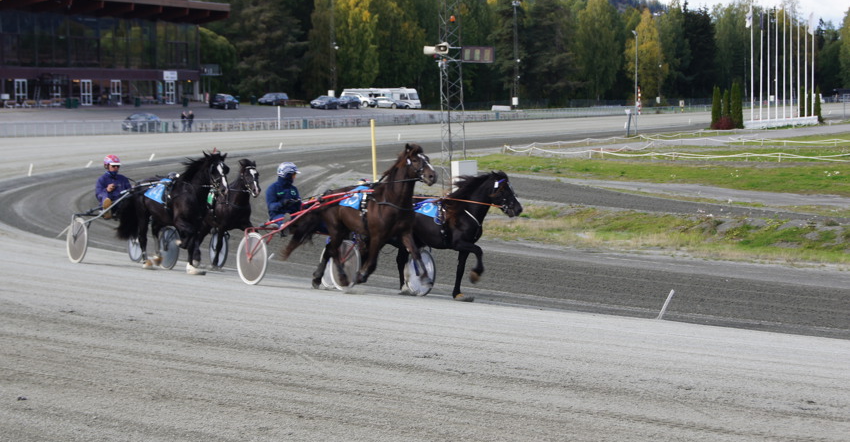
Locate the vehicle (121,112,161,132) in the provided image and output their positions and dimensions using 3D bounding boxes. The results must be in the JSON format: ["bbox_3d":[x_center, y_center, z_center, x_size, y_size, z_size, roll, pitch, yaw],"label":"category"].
[{"bbox_3d":[-23.420,-8.129,160.000,1.730,1.480,4.100,2,4,25],"label":"vehicle"}]

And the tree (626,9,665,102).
[{"bbox_3d":[34.750,-25.925,305.000,6.000,15.200,6.000,0,4,0],"label":"tree"}]

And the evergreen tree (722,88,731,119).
[{"bbox_3d":[27.729,-10.348,178.000,0.780,3.495,0.780,0,4,0],"label":"evergreen tree"}]

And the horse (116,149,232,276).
[{"bbox_3d":[-3.935,-0.162,30.000,0.680,1.900,2.400,-3,4,-36],"label":"horse"}]

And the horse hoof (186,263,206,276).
[{"bbox_3d":[-3.455,0.732,29.200,0.160,0.190,0.230,-3,5,-36],"label":"horse hoof"}]

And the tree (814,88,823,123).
[{"bbox_3d":[41.300,-12.194,203.000,0.880,3.829,0.880,0,4,0],"label":"tree"}]

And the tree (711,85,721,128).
[{"bbox_3d":[26.116,-10.250,174.000,0.950,3.866,0.950,0,4,0],"label":"tree"}]

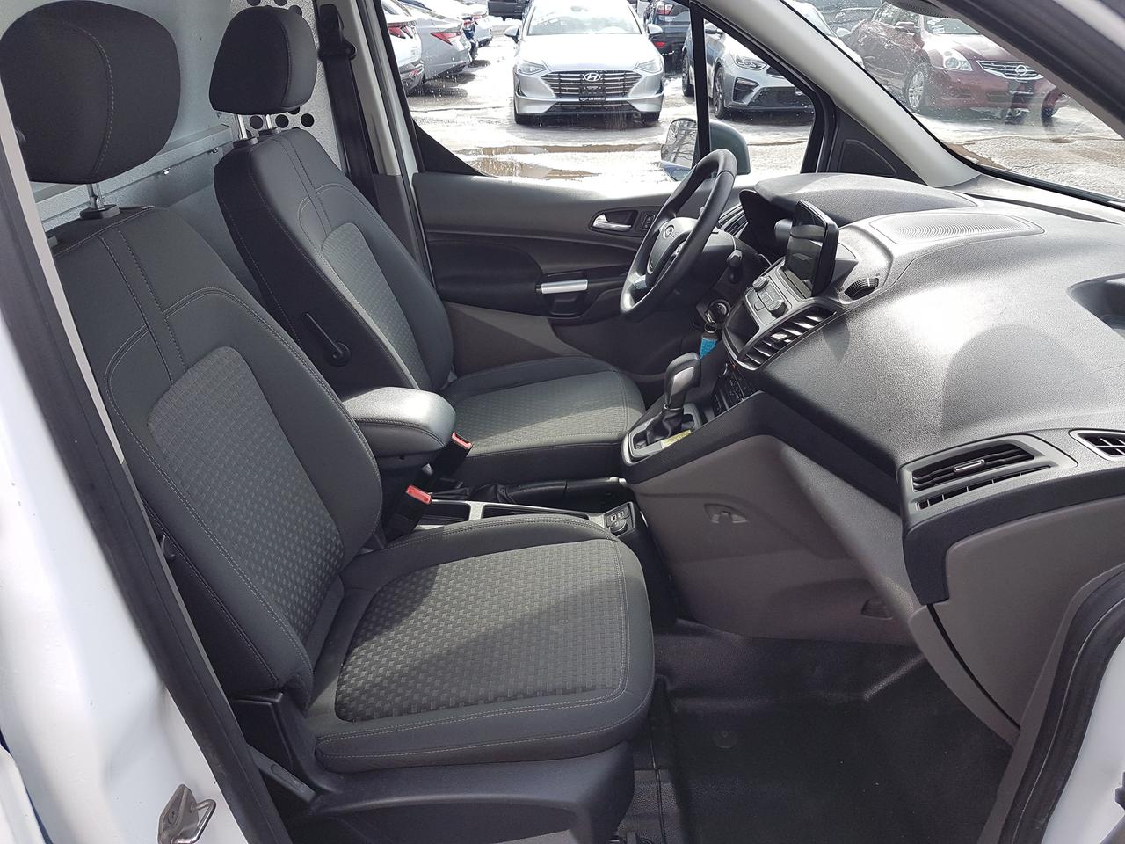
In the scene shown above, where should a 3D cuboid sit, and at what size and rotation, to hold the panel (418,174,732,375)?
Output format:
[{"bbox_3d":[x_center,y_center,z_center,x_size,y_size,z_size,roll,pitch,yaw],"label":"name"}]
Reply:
[{"bbox_3d":[0.081,-0.332,2.244,0.900,0.640,0.140,1,29,4],"label":"panel"}]

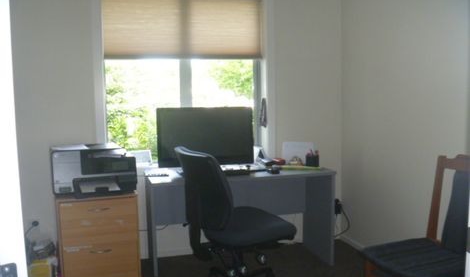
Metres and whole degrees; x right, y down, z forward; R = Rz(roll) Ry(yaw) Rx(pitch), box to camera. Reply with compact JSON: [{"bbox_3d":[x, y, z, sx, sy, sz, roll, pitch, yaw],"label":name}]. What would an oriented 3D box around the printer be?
[{"bbox_3d":[-0.983,0.211,3.253,0.535,0.338,0.435,-2,5,-14],"label":"printer"}]

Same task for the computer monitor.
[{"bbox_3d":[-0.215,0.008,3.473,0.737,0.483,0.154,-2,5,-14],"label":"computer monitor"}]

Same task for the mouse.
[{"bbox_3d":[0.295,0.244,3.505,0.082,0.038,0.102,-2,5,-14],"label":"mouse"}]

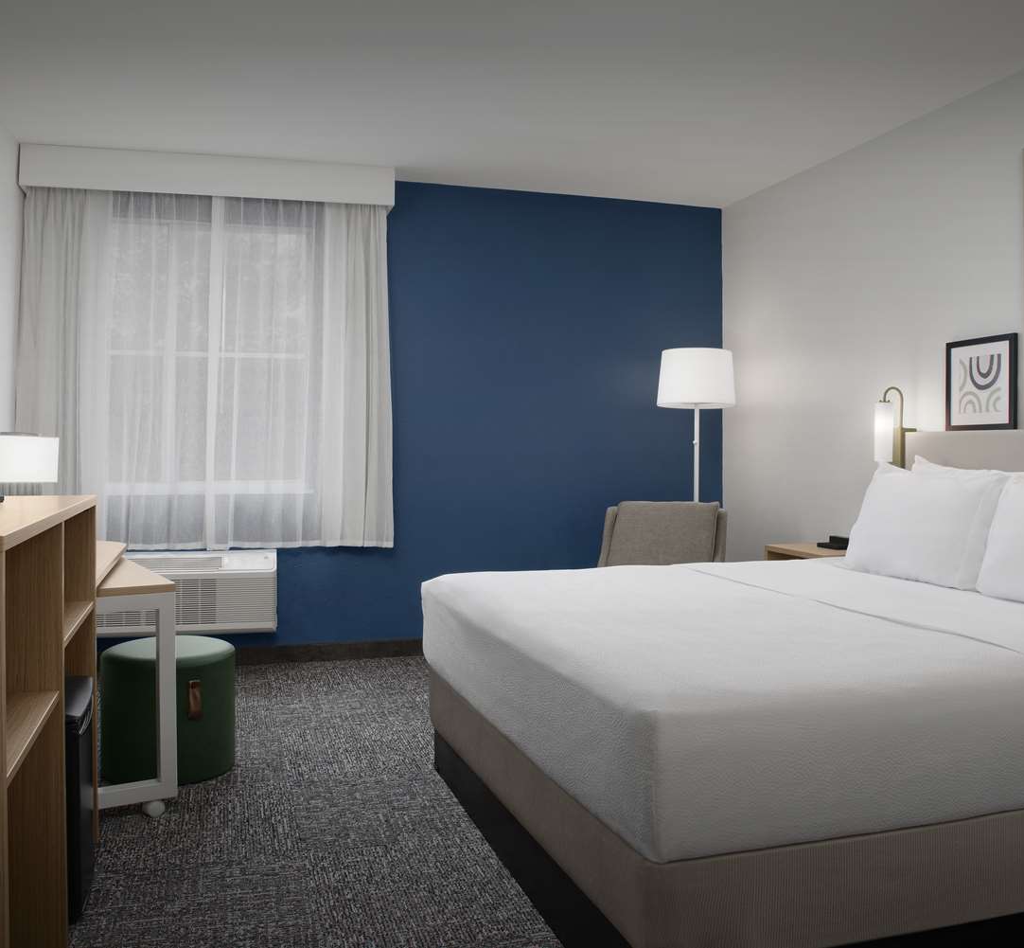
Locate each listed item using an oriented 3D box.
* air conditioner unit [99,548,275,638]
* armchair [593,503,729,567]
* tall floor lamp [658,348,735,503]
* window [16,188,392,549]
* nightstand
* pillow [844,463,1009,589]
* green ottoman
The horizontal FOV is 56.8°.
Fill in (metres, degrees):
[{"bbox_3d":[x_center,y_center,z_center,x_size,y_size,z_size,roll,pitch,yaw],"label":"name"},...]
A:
[{"bbox_3d":[-1.693,0.583,4.568,1.070,0.410,0.210,-1,2,-17],"label":"air conditioner unit"},{"bbox_3d":[0.624,0.567,4.477,0.700,0.840,0.750,1,2,30],"label":"armchair"},{"bbox_3d":[0.986,0.147,5.080,0.420,1.640,0.420,-1,2,-17],"label":"tall floor lamp"},{"bbox_3d":[-1.440,-0.479,4.608,1.680,1.700,0.160,-1,2,-17],"label":"window"},{"bbox_3d":[1.443,0.666,4.138,0.460,0.660,0.500,-1,2,-17],"label":"nightstand"},{"bbox_3d":[1.515,0.171,3.349,0.180,0.420,0.660,17,-3,-17],"label":"pillow"},{"bbox_3d":[-1.203,0.811,3.339,0.440,0.430,0.440,-1,2,-17],"label":"green ottoman"}]

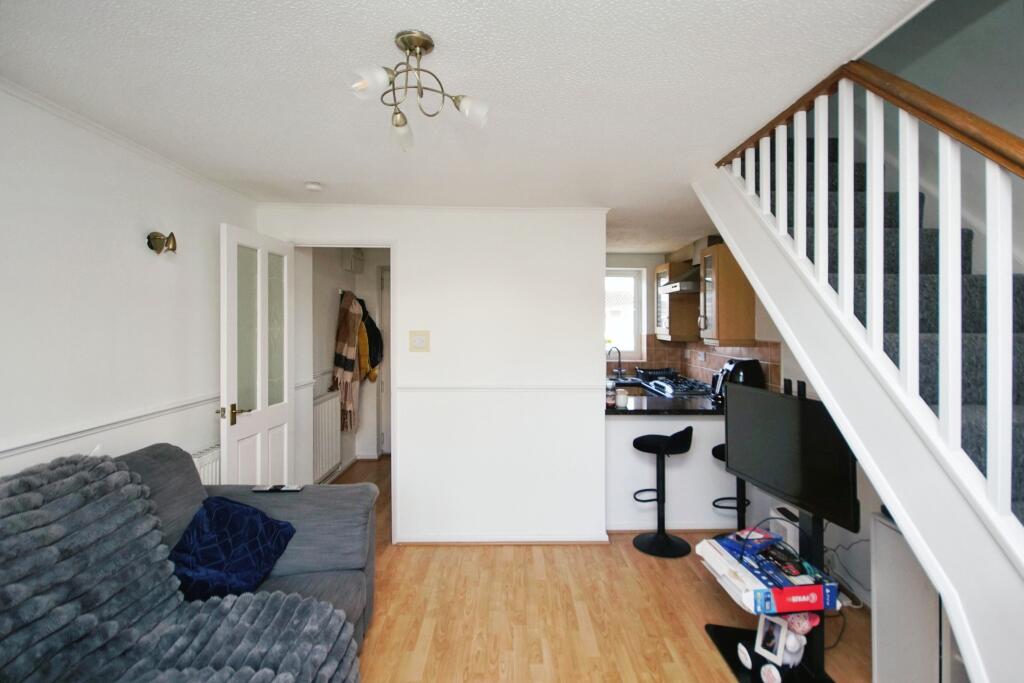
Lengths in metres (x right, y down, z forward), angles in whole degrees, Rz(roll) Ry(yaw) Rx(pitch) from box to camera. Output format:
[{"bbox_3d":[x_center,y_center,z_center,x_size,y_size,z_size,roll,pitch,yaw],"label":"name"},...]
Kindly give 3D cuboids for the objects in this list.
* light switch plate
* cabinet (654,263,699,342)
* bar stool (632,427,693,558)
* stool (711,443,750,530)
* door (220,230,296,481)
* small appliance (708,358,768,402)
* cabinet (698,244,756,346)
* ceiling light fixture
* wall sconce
[{"bbox_3d":[-0.630,0.000,2.920,0.143,0.146,0.018,0,1,-1],"label":"light switch plate"},{"bbox_3d":[1.633,-0.378,4.230,0.300,0.755,0.380,0,1,-1],"label":"cabinet"},{"bbox_3d":[1.036,0.989,2.930,0.420,0.800,0.400,0,1,5],"label":"bar stool"},{"bbox_3d":[1.581,1.014,2.940,0.400,0.760,0.420,-1,2,-43],"label":"stool"},{"bbox_3d":[-1.508,0.385,2.570,0.040,2.030,0.670,0,1,1],"label":"door"},{"bbox_3d":[1.629,0.300,3.080,0.330,0.330,0.270,0,1,-6],"label":"small appliance"},{"bbox_3d":[1.651,-0.346,3.295,0.300,0.760,0.310,0,1,-1],"label":"cabinet"},{"bbox_3d":[-0.249,-0.742,1.220,0.380,0.235,0.370,0,1,-1],"label":"ceiling light fixture"},{"bbox_3d":[-1.684,-0.476,2.050,0.095,0.105,0.120,0,1,-1],"label":"wall sconce"}]

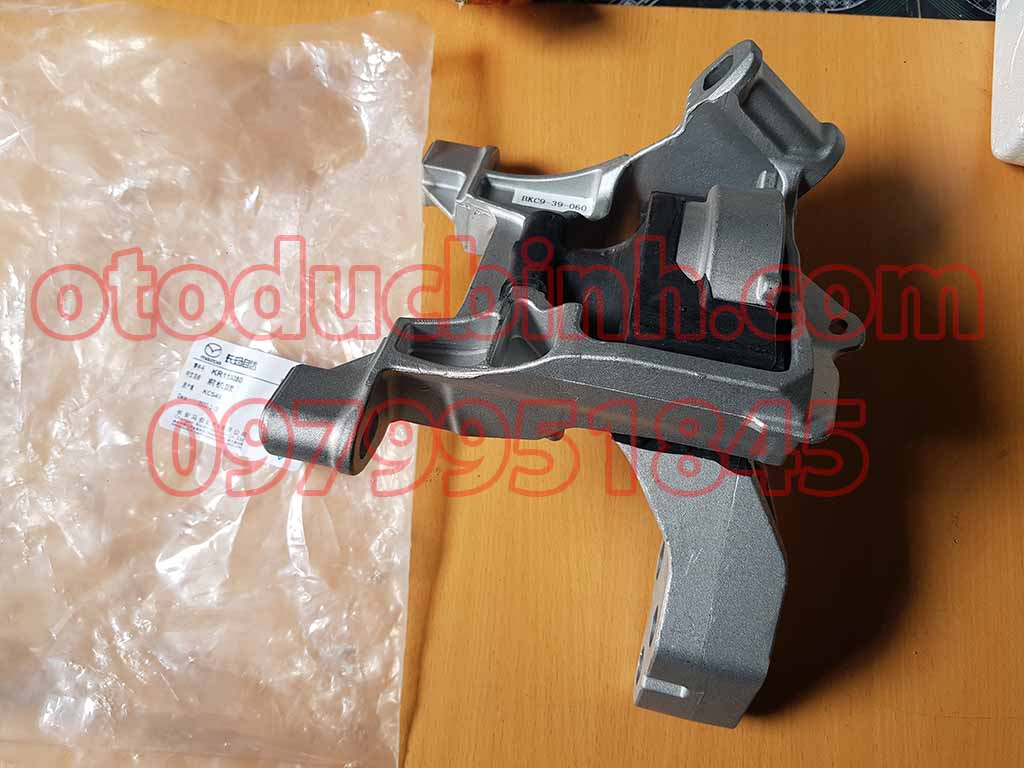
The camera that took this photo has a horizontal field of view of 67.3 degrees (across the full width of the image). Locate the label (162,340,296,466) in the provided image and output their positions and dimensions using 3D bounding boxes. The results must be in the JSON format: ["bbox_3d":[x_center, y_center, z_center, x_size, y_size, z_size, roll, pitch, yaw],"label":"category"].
[{"bbox_3d":[-0.138,0.010,0.404,0.080,0.002,0.050,17,80,3],"label":"label"}]

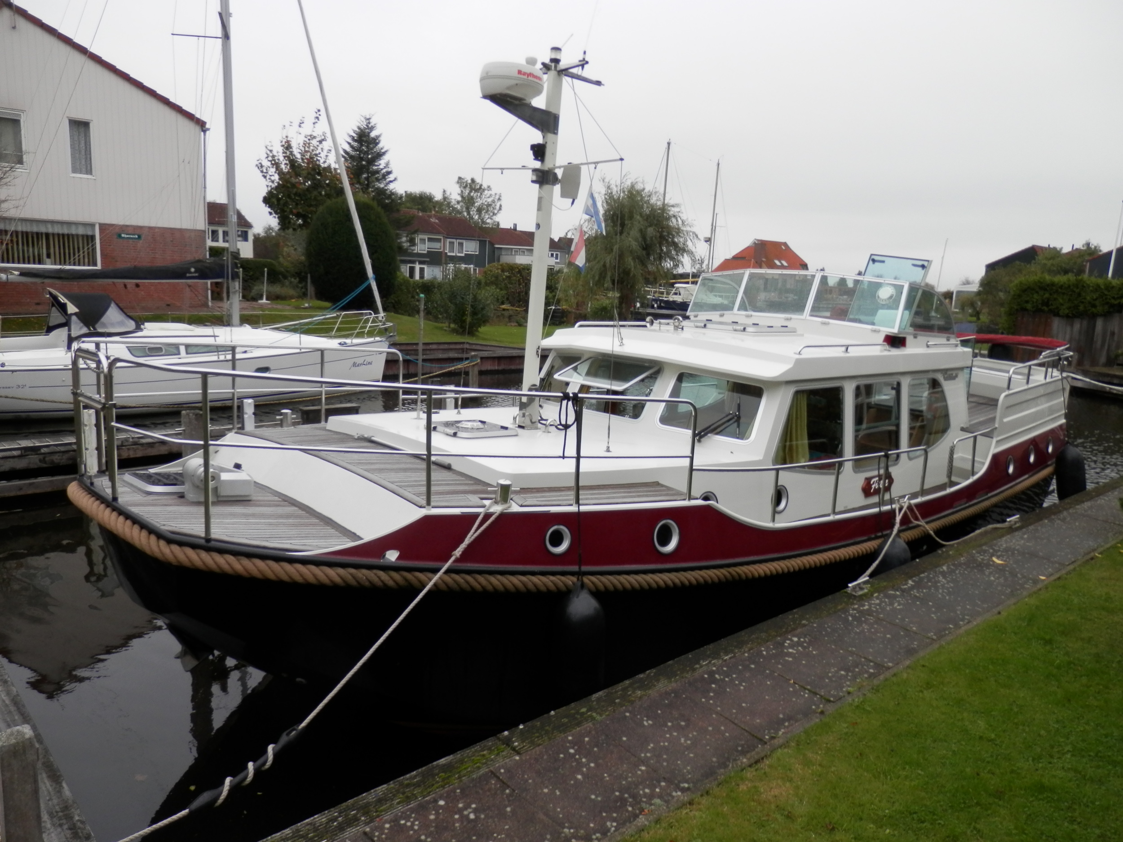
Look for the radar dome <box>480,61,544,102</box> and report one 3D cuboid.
[{"bbox_3d":[-0.340,-2.329,5.569,0.450,0.240,0.450,2,10,0],"label":"radar dome"}]

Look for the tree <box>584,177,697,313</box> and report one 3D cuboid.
[{"bbox_3d":[3.115,-6.698,32.000,4.300,5.500,4.200,3,10,6],"label":"tree"}]

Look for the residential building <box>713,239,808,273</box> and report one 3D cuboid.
[{"bbox_3d":[22.642,-16.770,92.000,9.500,7.500,9.500,-6,13,-41],"label":"residential building"}]

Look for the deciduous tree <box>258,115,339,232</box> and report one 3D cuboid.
[{"bbox_3d":[-9.876,-8.132,31.000,3.700,6.800,3.600,-1,10,-17],"label":"deciduous tree"}]

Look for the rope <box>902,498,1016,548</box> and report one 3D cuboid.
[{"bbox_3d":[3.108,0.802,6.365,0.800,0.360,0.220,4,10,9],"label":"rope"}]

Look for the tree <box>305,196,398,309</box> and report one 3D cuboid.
[{"bbox_3d":[-6.708,-5.386,26.000,2.900,3.500,2.900,0,10,-14],"label":"tree"}]

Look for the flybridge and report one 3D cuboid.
[{"bbox_3d":[2.561,-1.240,8.318,1.500,0.650,2.450,-6,13,-41],"label":"flybridge"}]

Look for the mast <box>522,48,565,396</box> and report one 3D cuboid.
[{"bbox_3d":[-0.141,-1.332,5.917,0.140,2.650,0.130,4,8,-1],"label":"mast"}]

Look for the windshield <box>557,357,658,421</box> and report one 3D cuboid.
[{"bbox_3d":[0.367,-0.302,6.572,0.400,0.450,0.920,-6,13,-41],"label":"windshield"}]

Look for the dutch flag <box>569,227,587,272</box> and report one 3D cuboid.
[{"bbox_3d":[0.121,-1.280,6.037,0.150,0.350,0.100,-1,10,-19],"label":"dutch flag"}]

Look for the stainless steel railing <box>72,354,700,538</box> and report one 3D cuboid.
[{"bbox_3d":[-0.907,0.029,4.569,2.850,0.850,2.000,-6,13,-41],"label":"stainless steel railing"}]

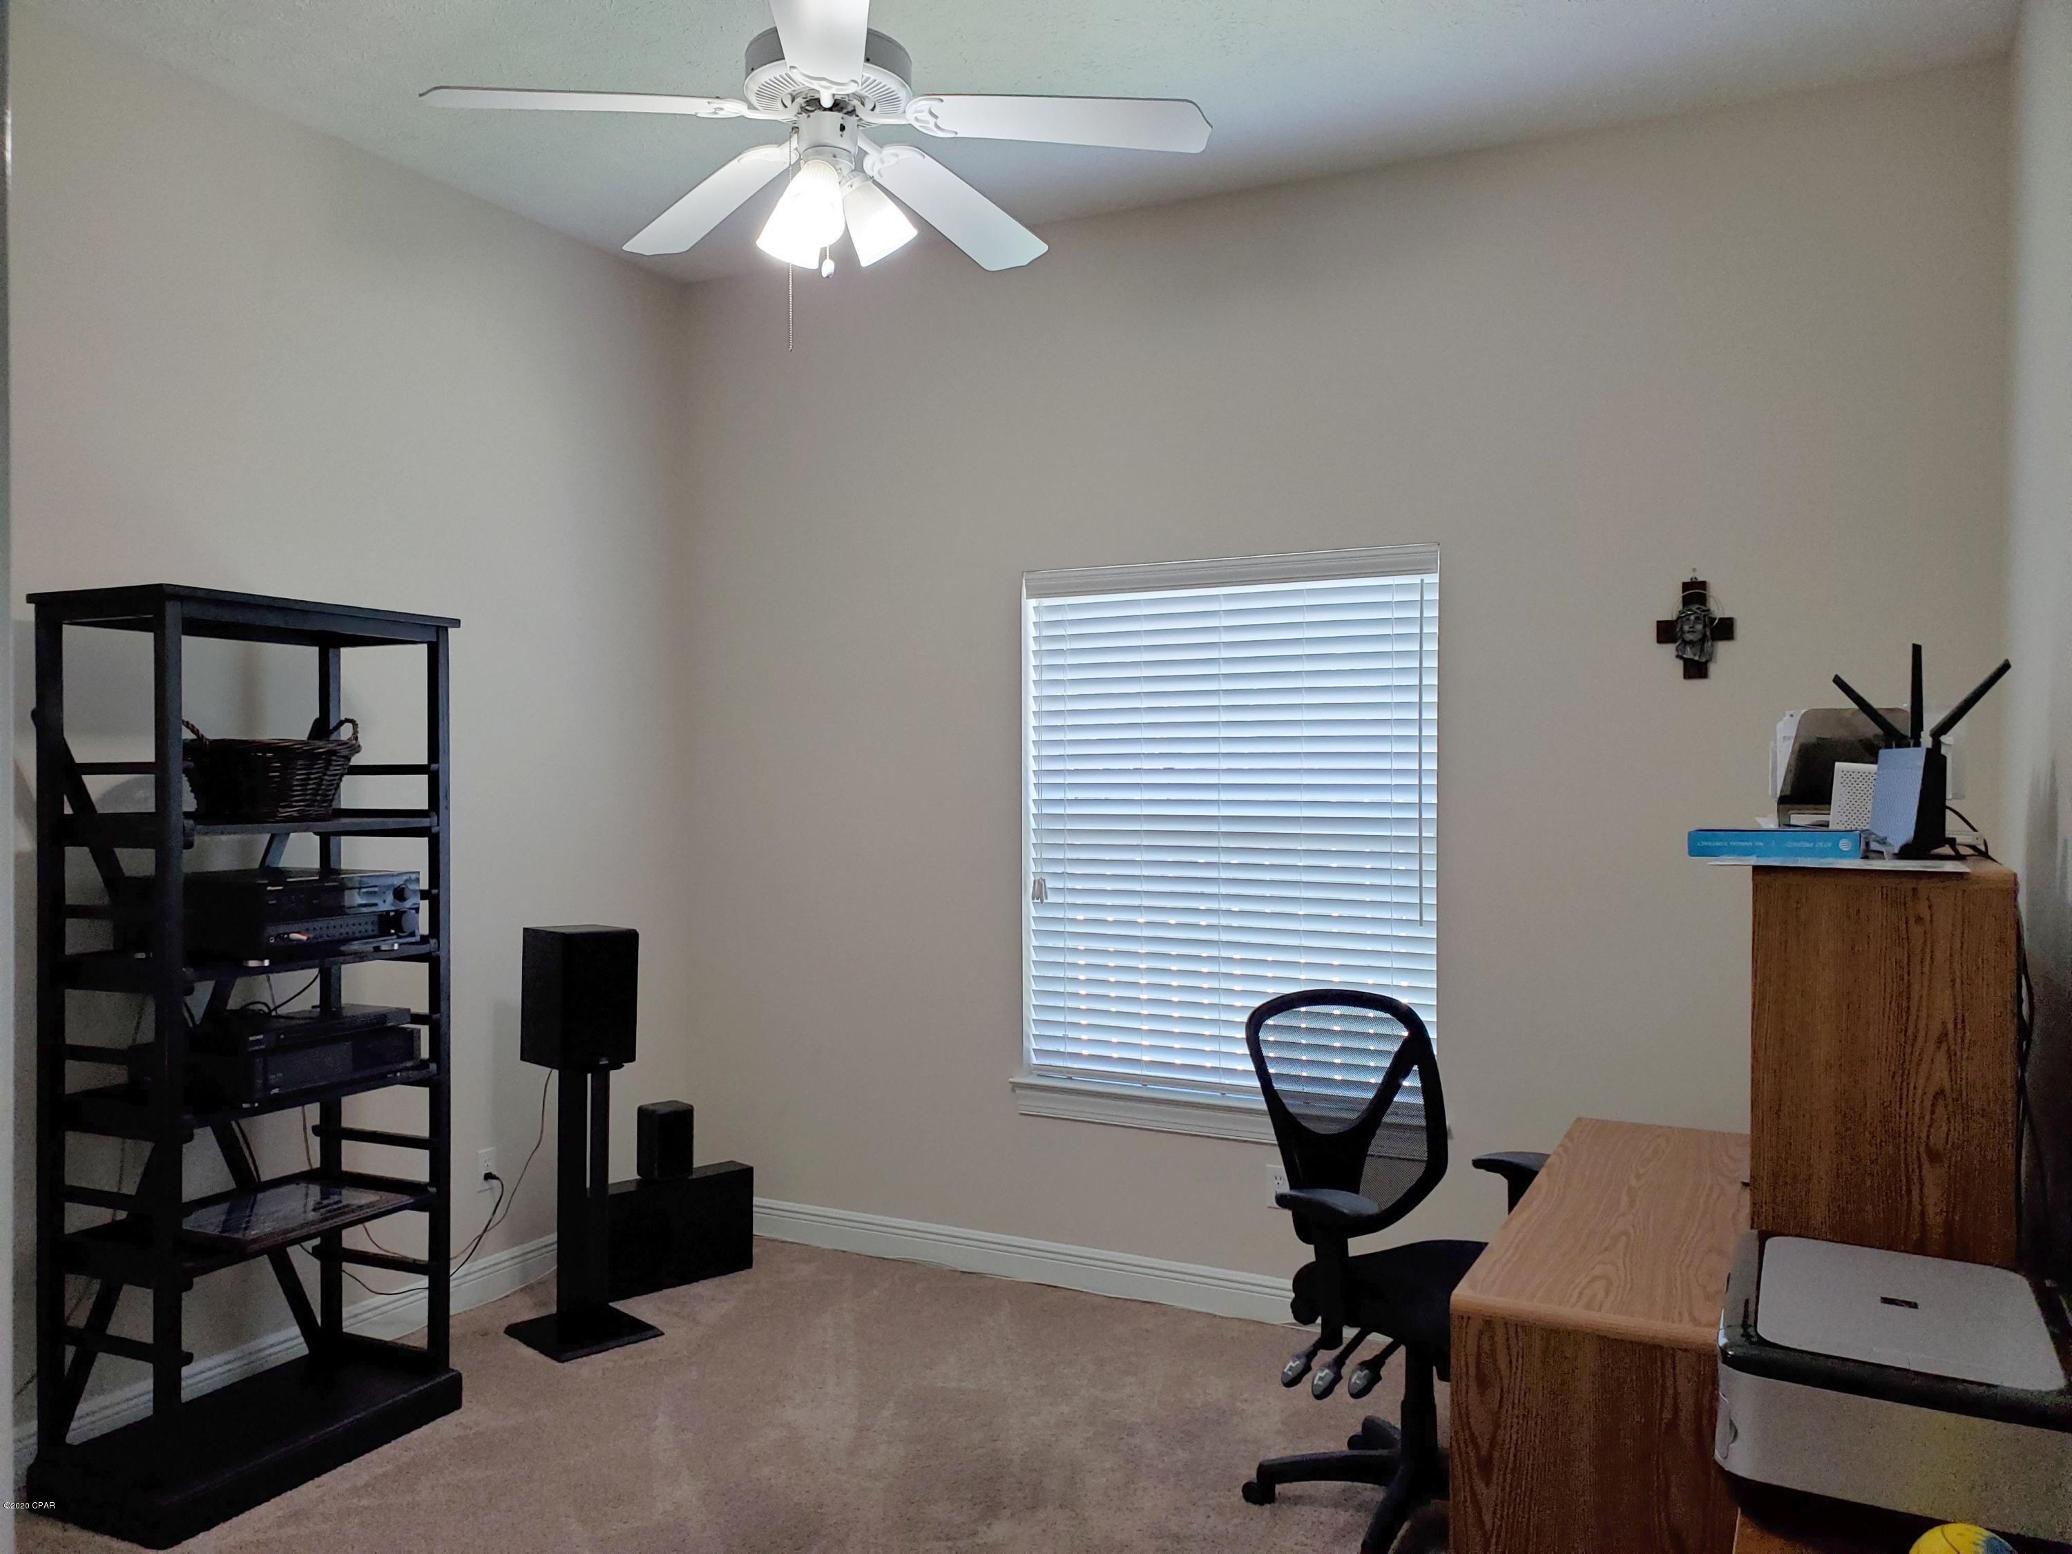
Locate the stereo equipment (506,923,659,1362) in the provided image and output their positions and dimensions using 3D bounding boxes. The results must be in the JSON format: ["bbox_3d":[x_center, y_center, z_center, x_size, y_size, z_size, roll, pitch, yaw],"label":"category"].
[{"bbox_3d":[-1.186,0.931,4.089,0.286,1.058,0.305,0,0,-44],"label":"stereo equipment"}]

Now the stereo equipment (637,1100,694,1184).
[{"bbox_3d":[-1.067,1.057,4.515,0.122,0.205,0.108,0,0,-42],"label":"stereo equipment"}]

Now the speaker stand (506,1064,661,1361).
[{"bbox_3d":[-1.186,1.105,4.089,0.286,0.710,0.305,0,0,-44],"label":"speaker stand"}]

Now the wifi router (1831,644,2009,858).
[{"bbox_3d":[1.460,-0.043,2.580,0.215,0.350,0.225,0,0,12],"label":"wifi router"}]

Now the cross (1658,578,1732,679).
[{"bbox_3d":[1.562,-0.353,3.690,0.174,0.244,0.035,0,0,27],"label":"cross"}]

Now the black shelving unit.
[{"bbox_3d":[-1.663,0.548,3.346,0.402,1.825,0.735,0,0,27],"label":"black shelving unit"}]

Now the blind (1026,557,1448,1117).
[{"bbox_3d":[0.509,0.132,4.288,1.200,1.455,0.070,0,0,27],"label":"blind"}]

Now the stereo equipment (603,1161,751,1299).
[{"bbox_3d":[-1.076,1.310,4.487,0.530,0.300,0.114,0,0,-41],"label":"stereo equipment"}]

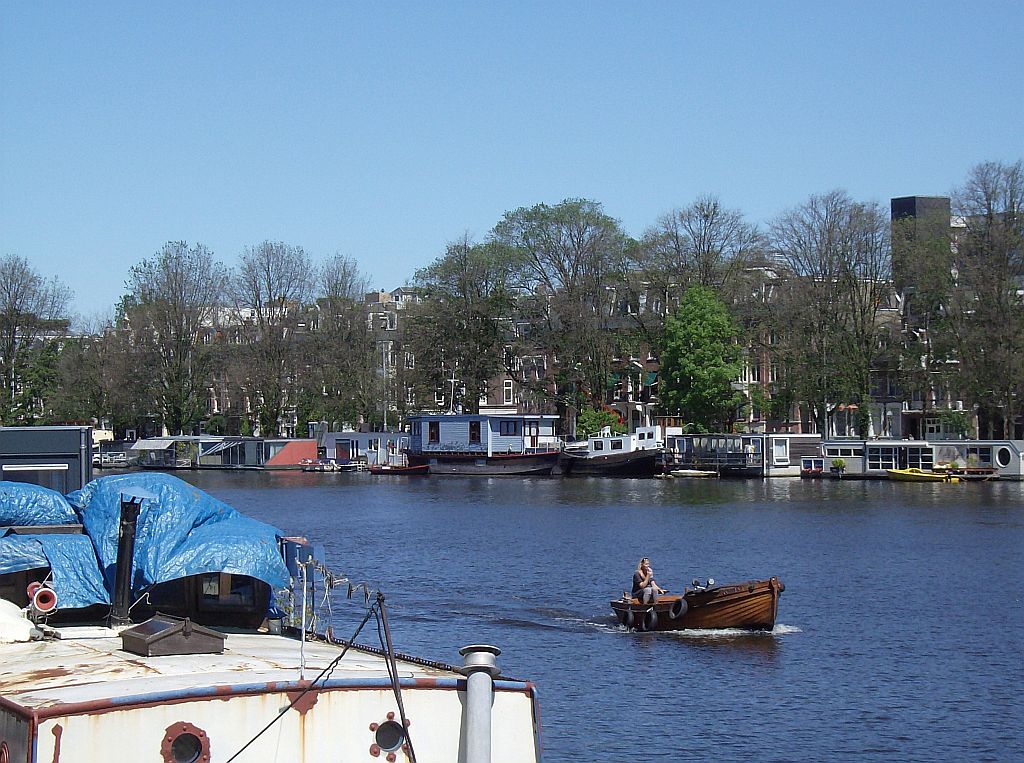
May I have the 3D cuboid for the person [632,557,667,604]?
[{"bbox_3d":[2.800,4.205,64.900,0.800,1.220,0.520,-1,-1,40],"label":"person"}]

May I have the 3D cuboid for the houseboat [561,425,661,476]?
[{"bbox_3d":[7.454,5.327,240.000,8.400,3.880,3.000,0,-1,22],"label":"houseboat"}]

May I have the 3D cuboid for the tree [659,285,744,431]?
[{"bbox_3d":[14.615,-0.916,245.849,6.633,13.129,6.633,0,-1,0],"label":"tree"}]

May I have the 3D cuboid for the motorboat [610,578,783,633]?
[{"bbox_3d":[3.785,4.518,64.000,4.600,1.200,1.850,-1,-1,43],"label":"motorboat"}]

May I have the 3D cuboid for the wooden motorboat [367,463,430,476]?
[{"bbox_3d":[-8.867,6.836,249.000,5.100,0.940,1.800,0,-1,25],"label":"wooden motorboat"}]

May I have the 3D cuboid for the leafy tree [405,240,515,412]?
[{"bbox_3d":[-4.414,-3.027,268.000,9.000,18.330,9.000,0,-1,0],"label":"leafy tree"}]

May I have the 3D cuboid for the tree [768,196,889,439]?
[{"bbox_3d":[24.581,-4.476,246.000,9.300,20.530,9.500,0,-1,0],"label":"tree"}]

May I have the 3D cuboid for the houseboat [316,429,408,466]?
[{"bbox_3d":[-11.147,5.746,259.727,9.040,3.144,4.500,-1,-1,42],"label":"houseboat"}]

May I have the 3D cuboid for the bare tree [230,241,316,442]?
[{"bbox_3d":[-21.550,-3.162,288.000,7.800,19.160,7.800,0,-1,0],"label":"bare tree"}]

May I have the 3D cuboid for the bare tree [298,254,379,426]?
[{"bbox_3d":[-14.860,-2.534,273.042,7.537,17.029,7.537,0,-1,0],"label":"bare tree"}]

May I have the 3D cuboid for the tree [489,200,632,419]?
[{"bbox_3d":[3.910,-4.484,257.035,10.964,20.537,10.964,0,-1,0],"label":"tree"}]

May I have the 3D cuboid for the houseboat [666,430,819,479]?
[{"bbox_3d":[16.952,5.473,236.060,10.894,3.111,5.000,-1,-1,42],"label":"houseboat"}]

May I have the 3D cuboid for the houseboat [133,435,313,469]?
[{"bbox_3d":[-24.714,6.115,271.769,17.619,2.701,5.200,-1,-1,42],"label":"houseboat"}]

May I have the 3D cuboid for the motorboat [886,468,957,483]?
[{"bbox_3d":[29.235,6.684,227.000,5.200,0.980,1.900,0,-1,20],"label":"motorboat"}]

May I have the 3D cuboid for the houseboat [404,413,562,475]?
[{"bbox_3d":[-2.235,4.883,250.000,12.700,4.900,4.400,0,-1,25],"label":"houseboat"}]

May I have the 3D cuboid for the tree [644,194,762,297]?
[{"bbox_3d":[14.990,-4.472,249.572,9.237,20.330,9.237,0,-1,0],"label":"tree"}]

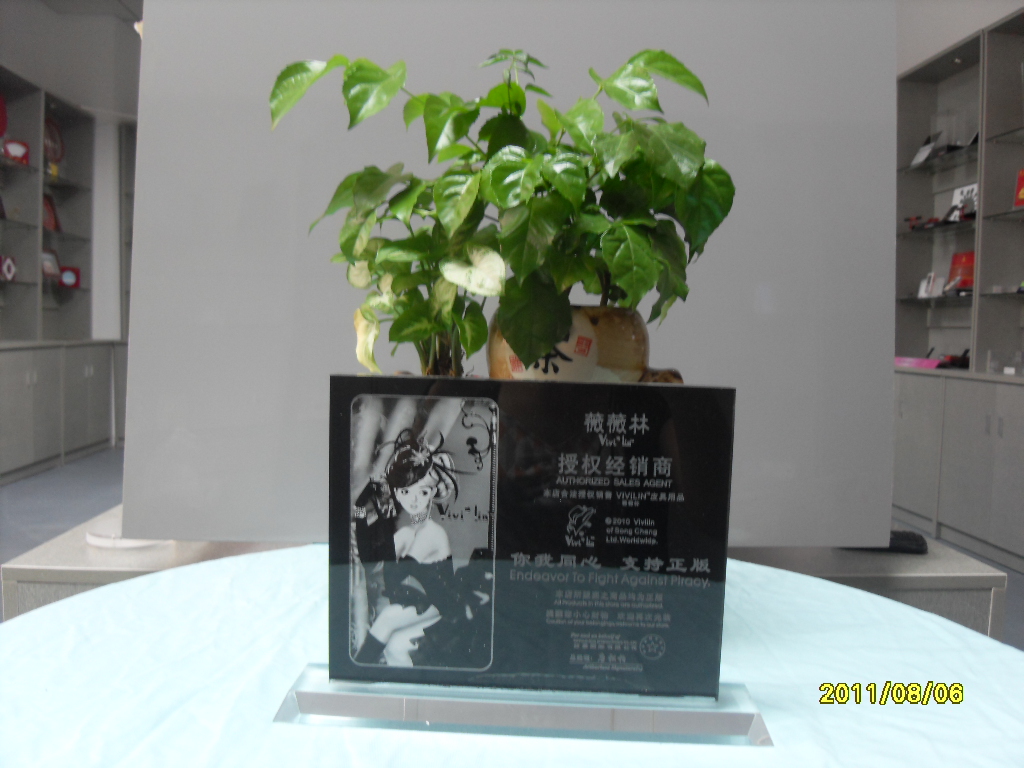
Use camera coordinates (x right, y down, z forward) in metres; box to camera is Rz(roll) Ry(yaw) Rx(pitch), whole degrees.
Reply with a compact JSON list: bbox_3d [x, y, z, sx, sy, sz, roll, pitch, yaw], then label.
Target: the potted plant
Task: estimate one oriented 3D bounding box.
[{"bbox_3d":[-0.011,-0.037,0.660,0.363,0.446,0.280,2,6,0],"label":"potted plant"}]

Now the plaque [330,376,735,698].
[{"bbox_3d":[0.009,0.093,0.507,0.240,0.190,0.013,2,6,2],"label":"plaque"}]

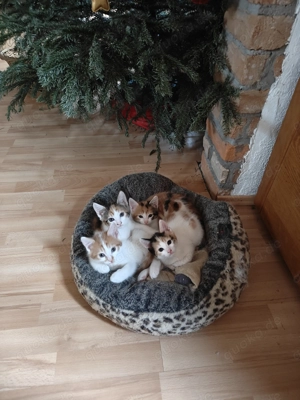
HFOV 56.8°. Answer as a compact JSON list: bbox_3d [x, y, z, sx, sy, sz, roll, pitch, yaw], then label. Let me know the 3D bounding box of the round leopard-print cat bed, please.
[{"bbox_3d":[0.027,0.120,0.795,0.495,0.150,0.495,0,44,0],"label":"round leopard-print cat bed"}]

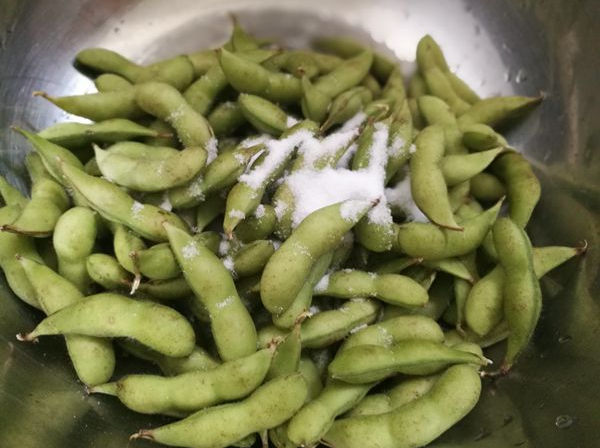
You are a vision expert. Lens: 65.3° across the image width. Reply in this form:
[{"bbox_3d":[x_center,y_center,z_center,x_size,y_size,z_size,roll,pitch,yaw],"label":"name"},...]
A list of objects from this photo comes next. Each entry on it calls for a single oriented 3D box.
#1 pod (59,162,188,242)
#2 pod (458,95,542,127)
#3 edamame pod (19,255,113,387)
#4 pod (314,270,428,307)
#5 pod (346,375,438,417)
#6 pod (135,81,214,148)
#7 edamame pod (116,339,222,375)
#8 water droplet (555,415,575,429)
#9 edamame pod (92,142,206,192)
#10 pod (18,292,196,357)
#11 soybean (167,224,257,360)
[{"bbox_3d":[-0.080,-0.014,0.211,0.071,0.012,0.017,28,64,9],"label":"pod"},{"bbox_3d":[0.093,-0.056,0.225,0.052,0.013,0.015,-27,55,-13],"label":"pod"},{"bbox_3d":[-0.088,0.032,0.178,0.015,0.013,0.066,-39,71,-4],"label":"edamame pod"},{"bbox_3d":[0.029,0.027,0.200,0.052,0.011,0.013,6,60,-1],"label":"pod"},{"bbox_3d":[0.040,0.070,0.187,0.048,0.011,0.013,-19,62,-12],"label":"pod"},{"bbox_3d":[-0.059,-0.052,0.224,0.044,0.012,0.023,31,67,10],"label":"pod"},{"bbox_3d":[-0.050,0.050,0.177,0.043,0.012,0.013,12,58,9],"label":"edamame pod"},{"bbox_3d":[0.093,0.070,0.165,0.005,0.002,0.005,-30,49,11],"label":"water droplet"},{"bbox_3d":[-0.066,-0.026,0.207,0.048,0.012,0.020,2,65,0],"label":"edamame pod"},{"bbox_3d":[-0.067,0.034,0.166,0.063,0.013,0.018,4,63,5],"label":"pod"},{"bbox_3d":[-0.038,0.026,0.192,0.017,0.012,0.065,-25,77,-14],"label":"soybean"}]

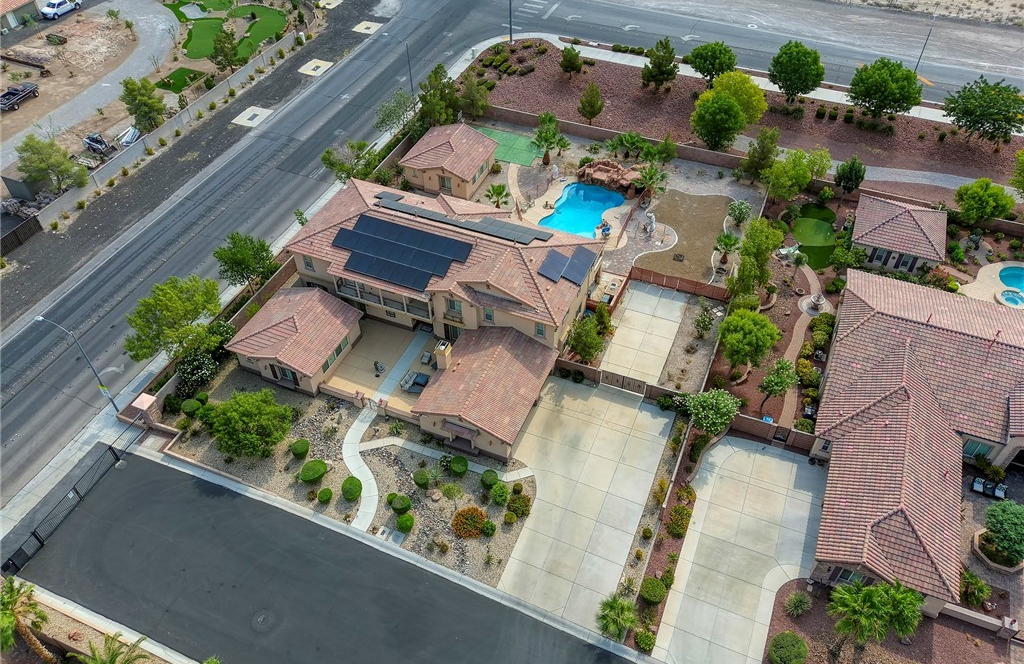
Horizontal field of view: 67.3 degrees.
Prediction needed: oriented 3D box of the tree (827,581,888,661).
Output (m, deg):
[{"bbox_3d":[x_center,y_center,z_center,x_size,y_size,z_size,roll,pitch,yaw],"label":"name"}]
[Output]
[{"bbox_3d":[20.382,17.246,45.490,3.500,5.500,3.500,16,48,16],"label":"tree"}]

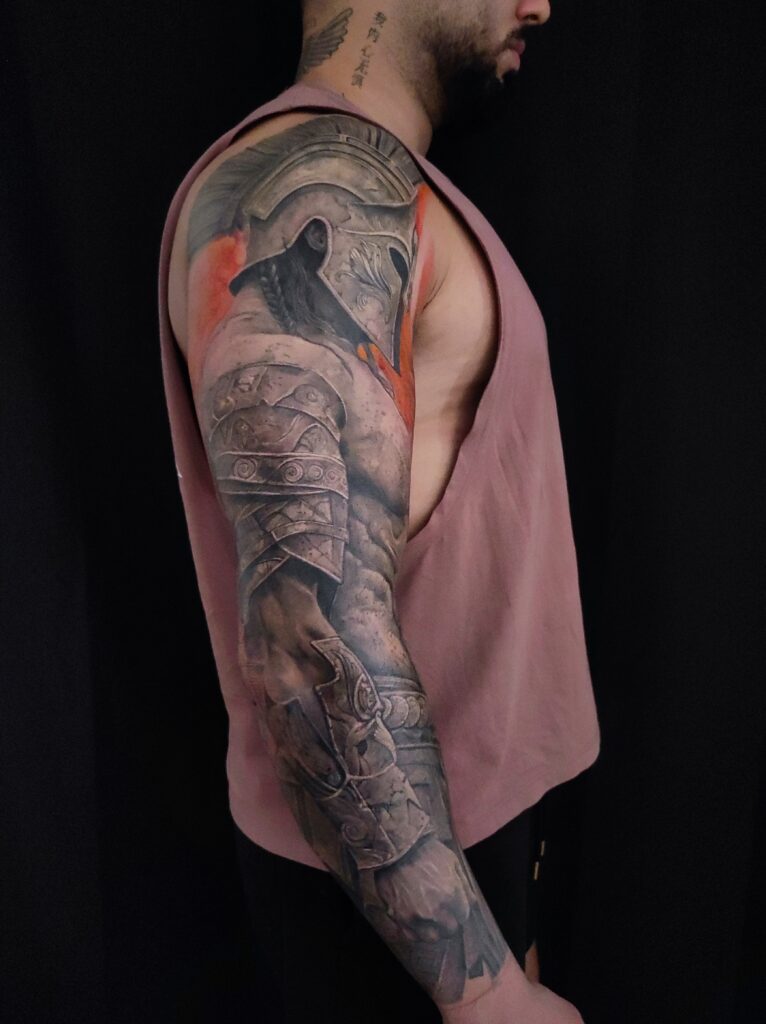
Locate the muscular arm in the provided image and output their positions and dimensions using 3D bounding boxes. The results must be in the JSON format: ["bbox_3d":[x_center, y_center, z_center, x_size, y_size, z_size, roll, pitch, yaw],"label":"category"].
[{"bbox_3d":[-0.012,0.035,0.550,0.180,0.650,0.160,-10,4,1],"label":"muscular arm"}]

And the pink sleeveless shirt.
[{"bbox_3d":[-0.012,-0.065,0.750,0.350,0.630,0.430,-6,7,1],"label":"pink sleeveless shirt"}]

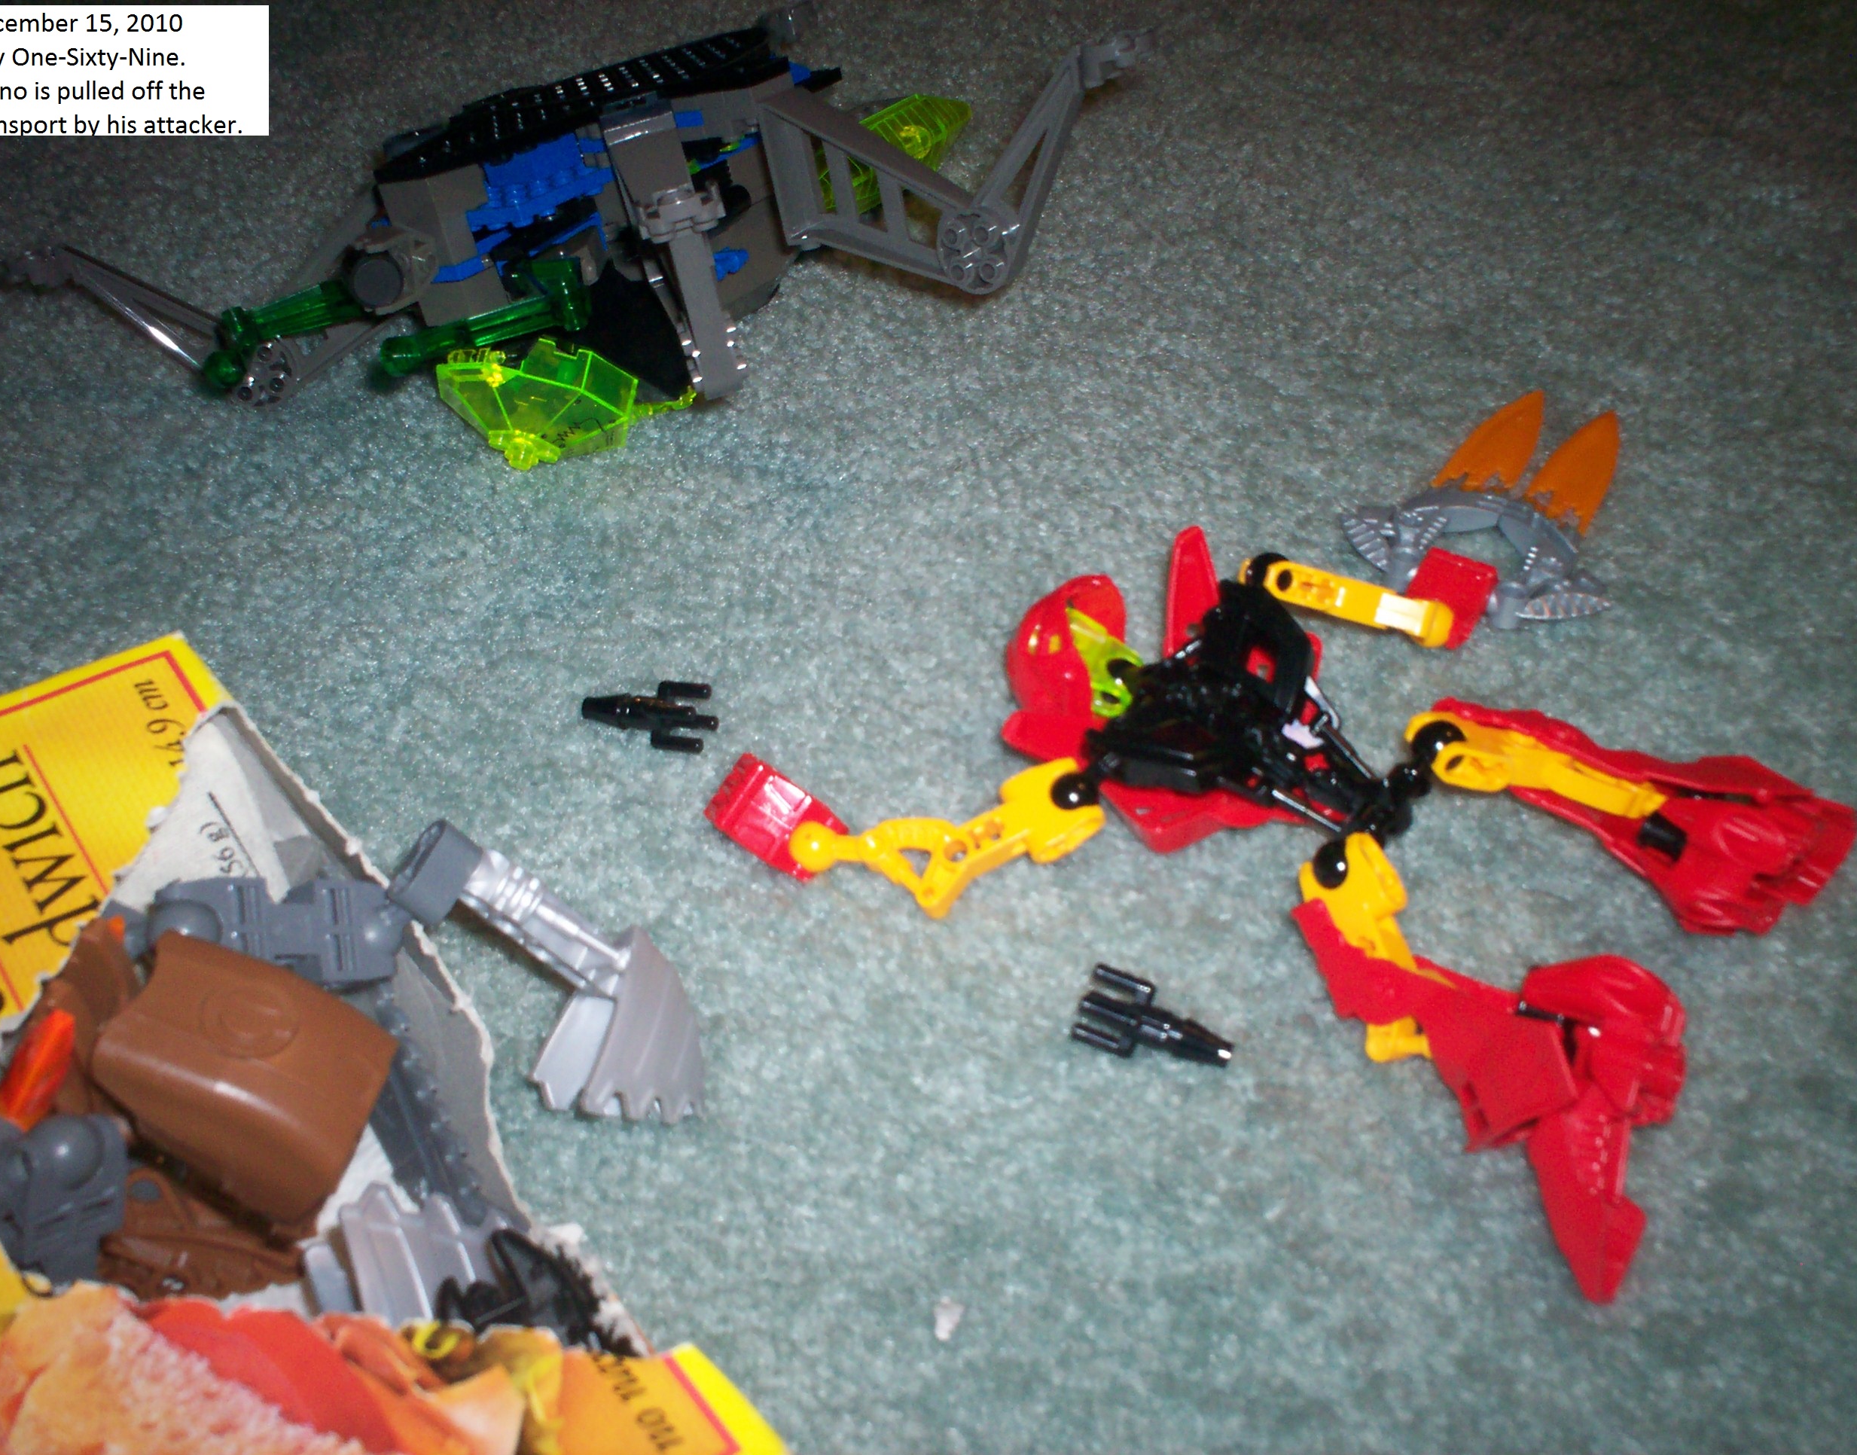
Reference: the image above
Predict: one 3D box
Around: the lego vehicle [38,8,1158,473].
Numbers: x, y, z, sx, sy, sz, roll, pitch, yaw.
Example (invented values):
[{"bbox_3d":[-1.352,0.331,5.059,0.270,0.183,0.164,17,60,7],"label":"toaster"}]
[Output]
[{"bbox_3d":[-0.094,-0.171,0.633,0.338,0.086,0.164,-8,41,9],"label":"lego vehicle"}]

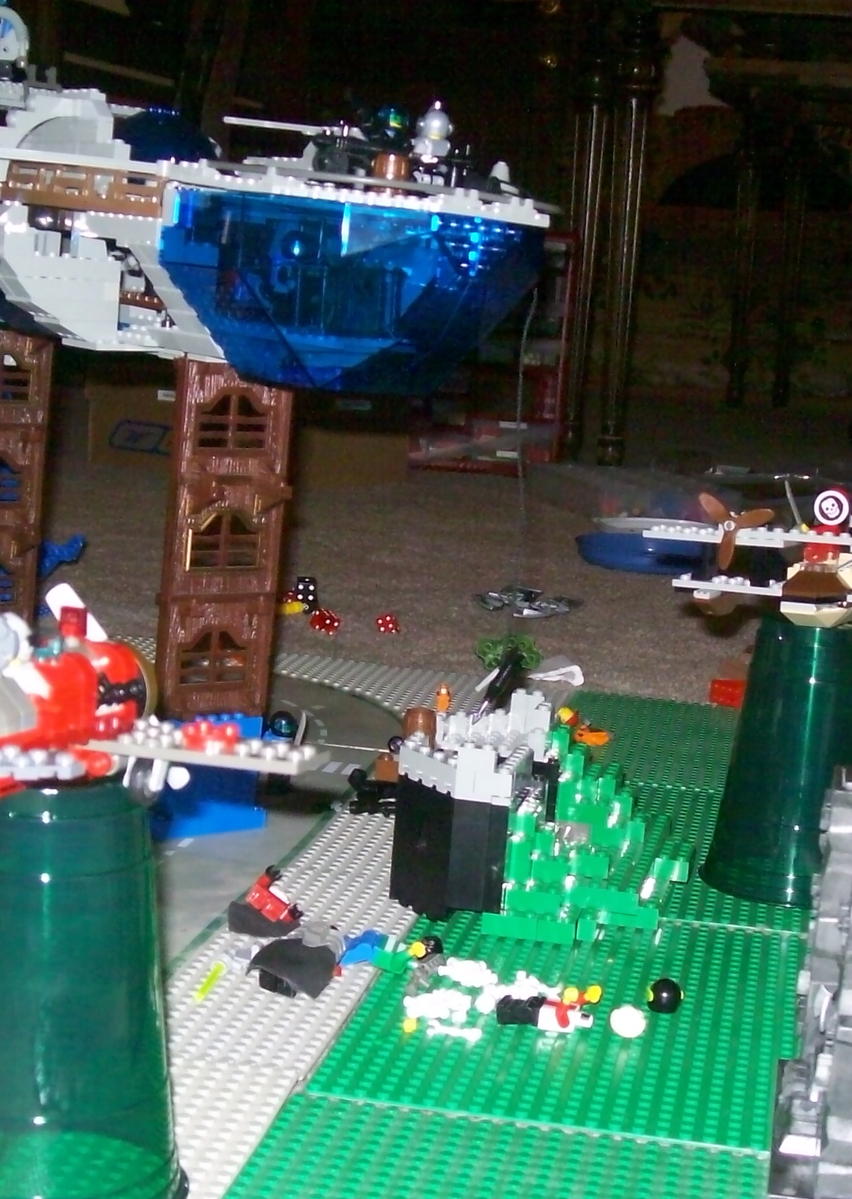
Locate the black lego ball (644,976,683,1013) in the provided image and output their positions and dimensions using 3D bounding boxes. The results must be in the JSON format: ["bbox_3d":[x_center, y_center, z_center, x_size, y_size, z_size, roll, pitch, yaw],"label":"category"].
[{"bbox_3d":[0.095,0.158,0.829,0.014,0.014,0.014,4,9,-1],"label":"black lego ball"}]

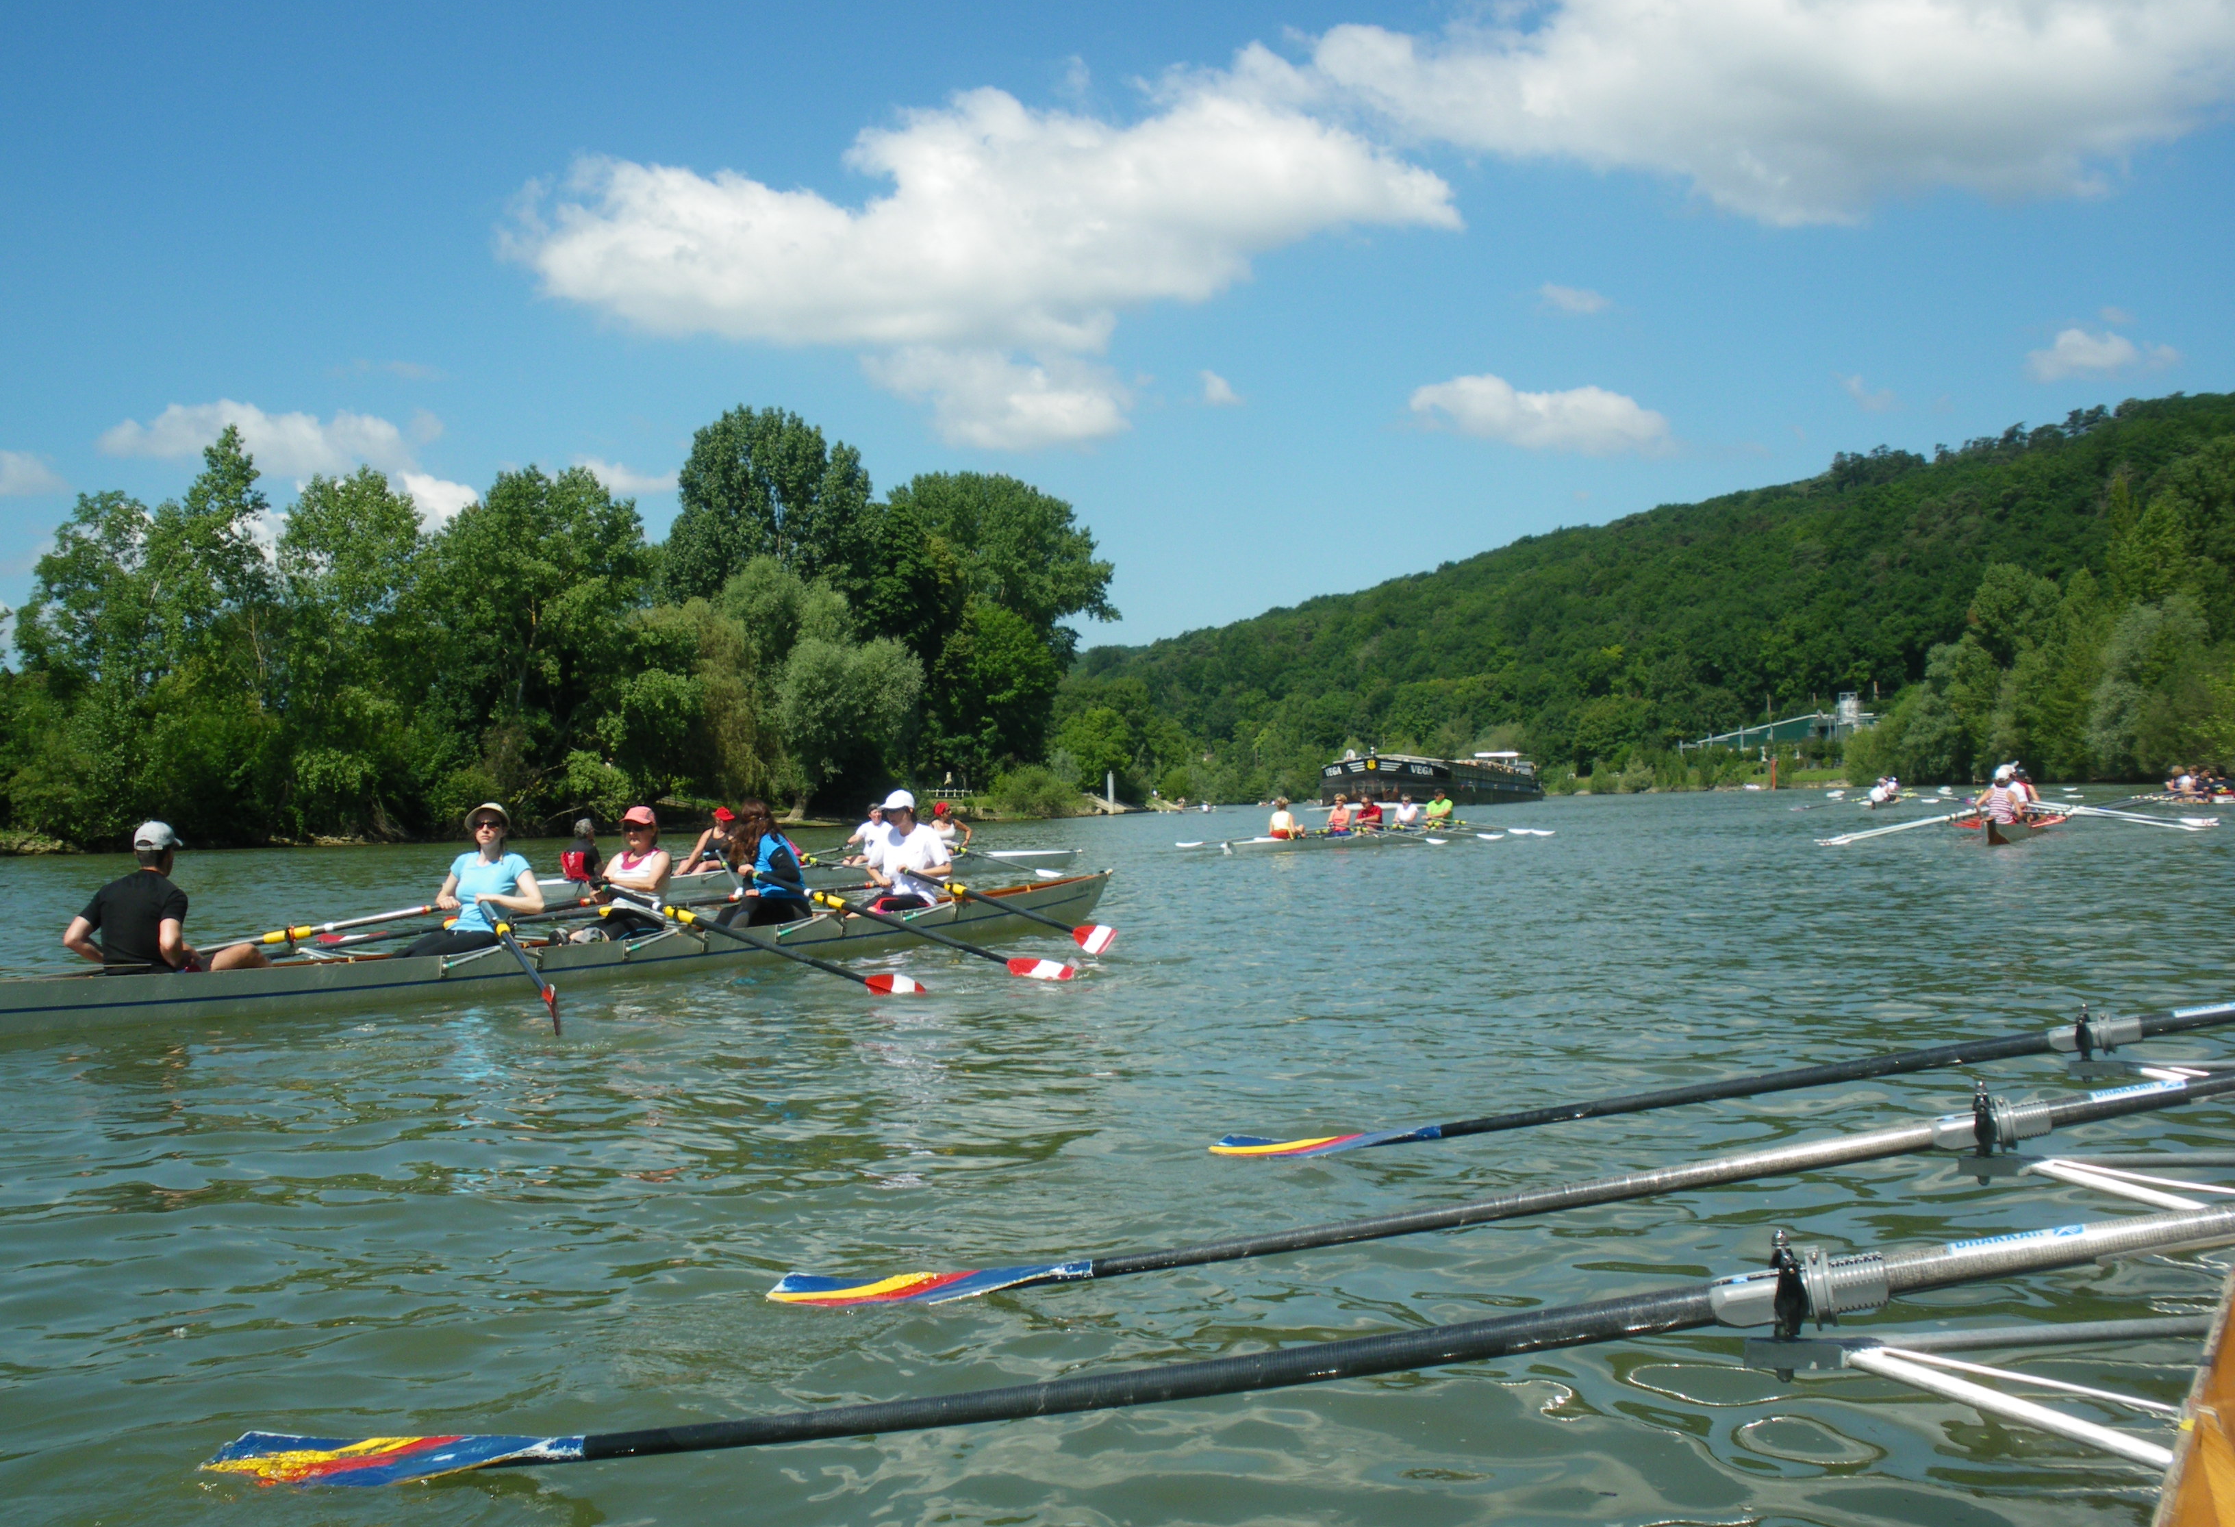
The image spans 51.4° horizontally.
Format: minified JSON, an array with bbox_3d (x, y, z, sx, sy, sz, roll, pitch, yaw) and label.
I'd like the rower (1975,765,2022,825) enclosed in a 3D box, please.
[{"bbox_3d":[12.364,0.462,32.400,0.600,0.900,1.000,-2,-1,27],"label":"rower"}]

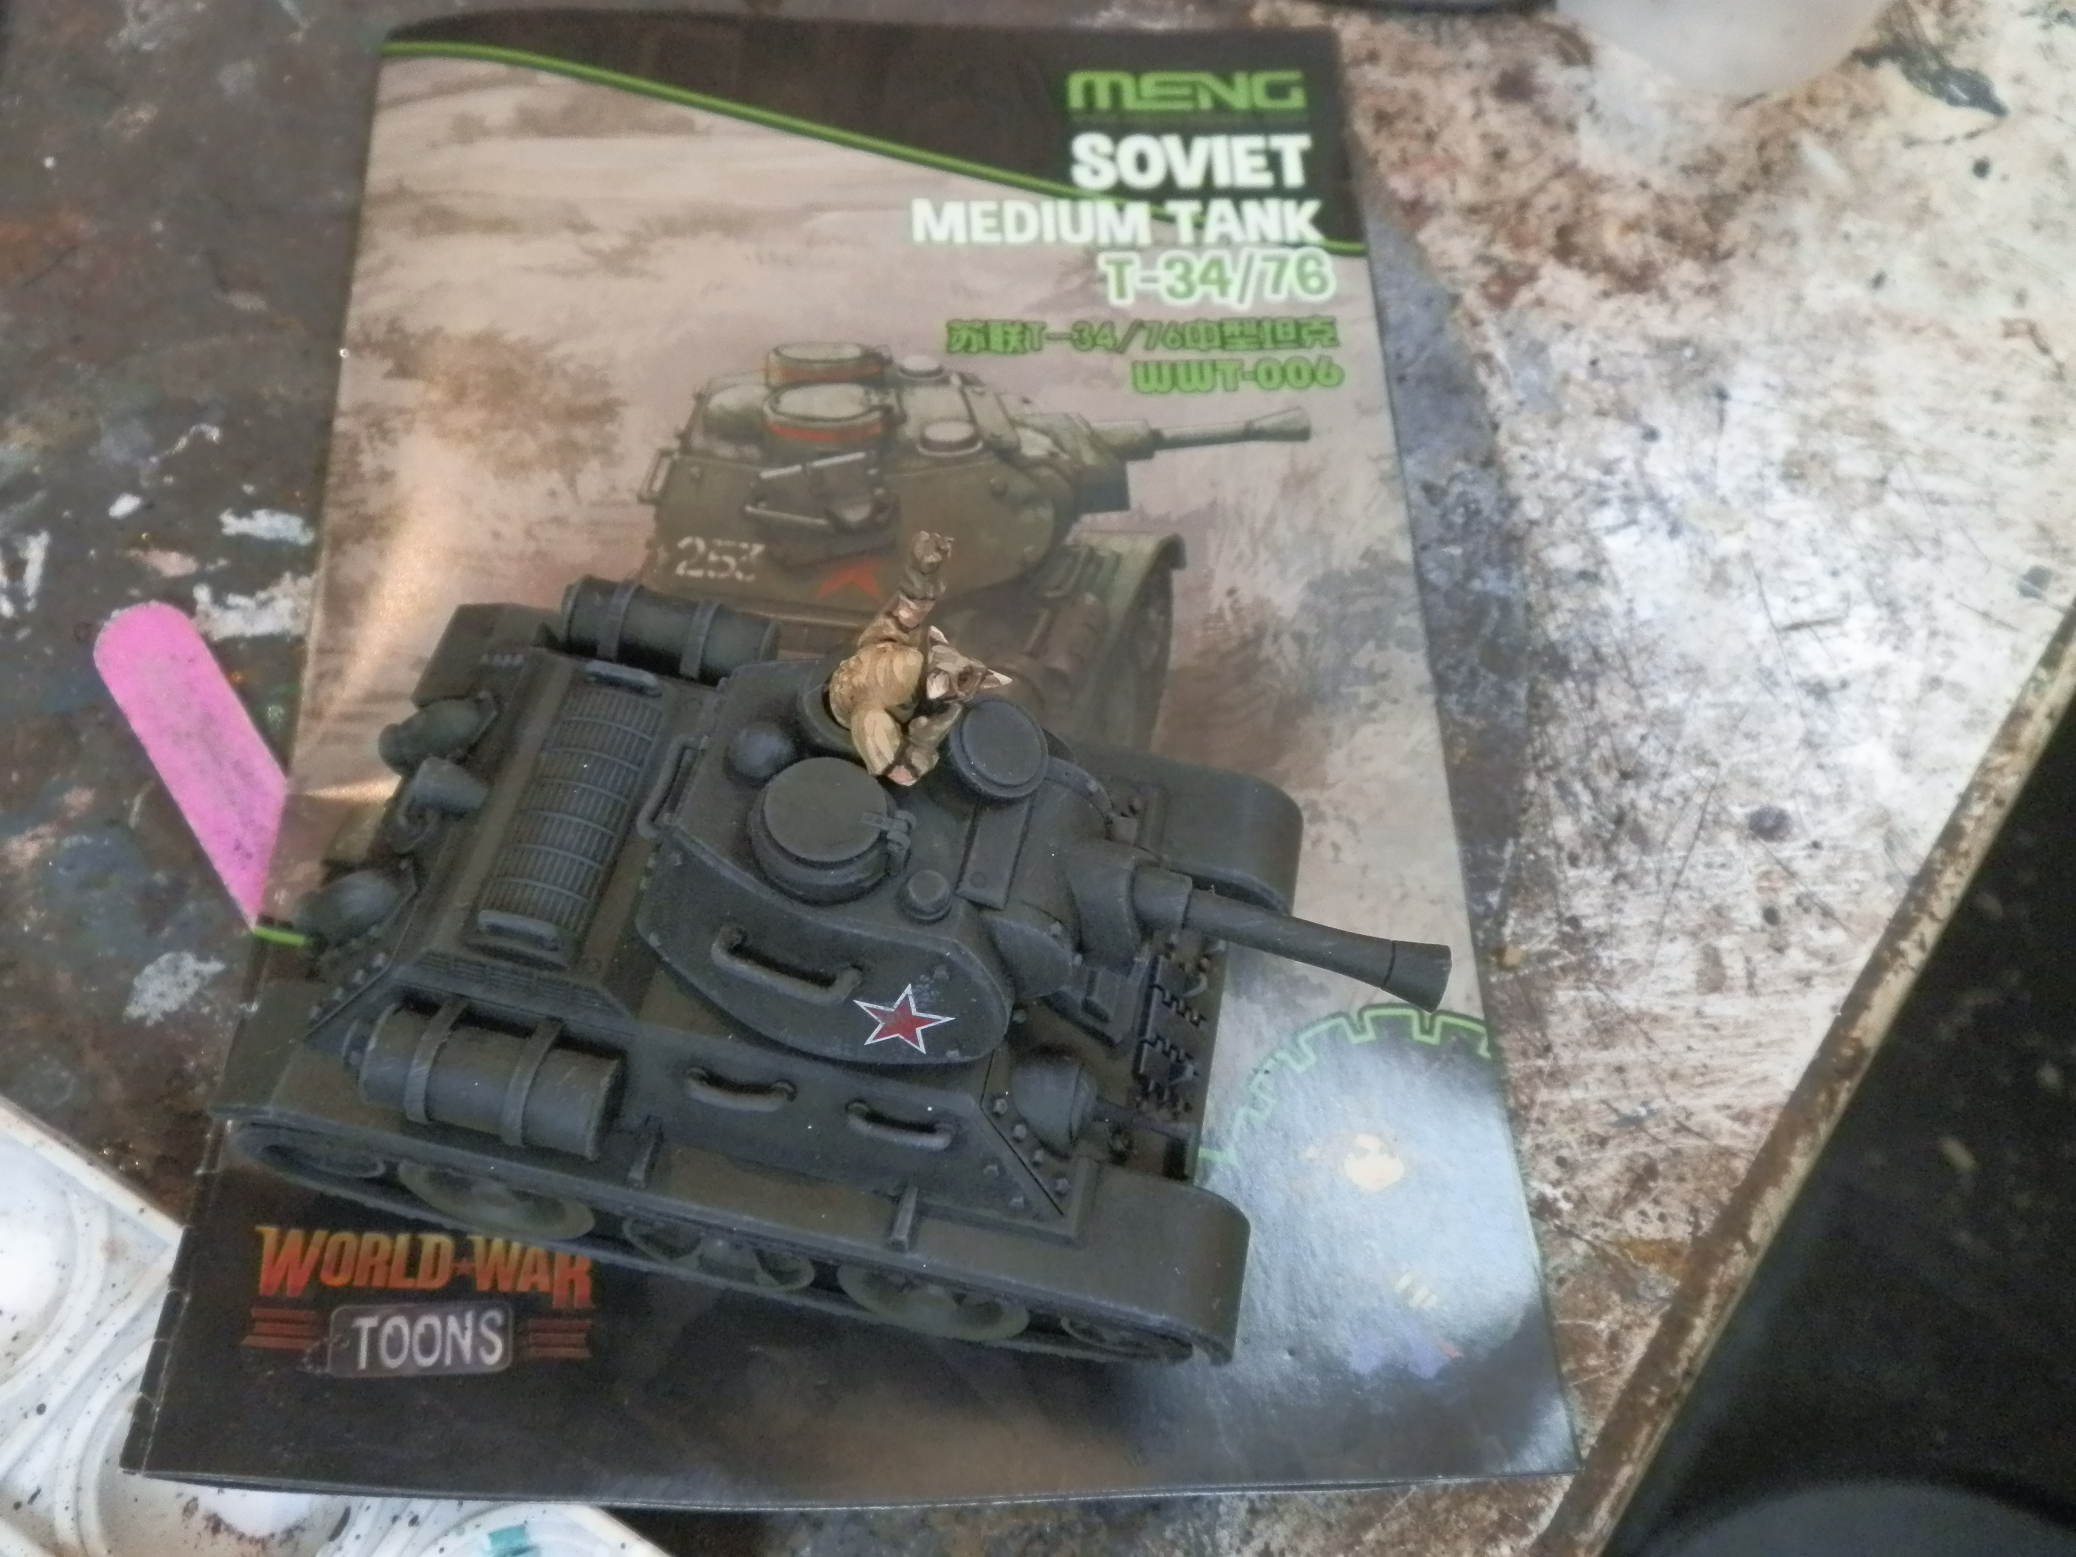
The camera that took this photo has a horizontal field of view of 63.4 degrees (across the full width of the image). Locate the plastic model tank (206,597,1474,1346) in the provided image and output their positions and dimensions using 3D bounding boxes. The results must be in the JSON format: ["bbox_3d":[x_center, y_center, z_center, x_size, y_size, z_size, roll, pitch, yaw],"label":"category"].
[{"bbox_3d":[-0.018,0.014,0.163,0.106,0.059,0.059,13,57,-1],"label":"plastic model tank"}]

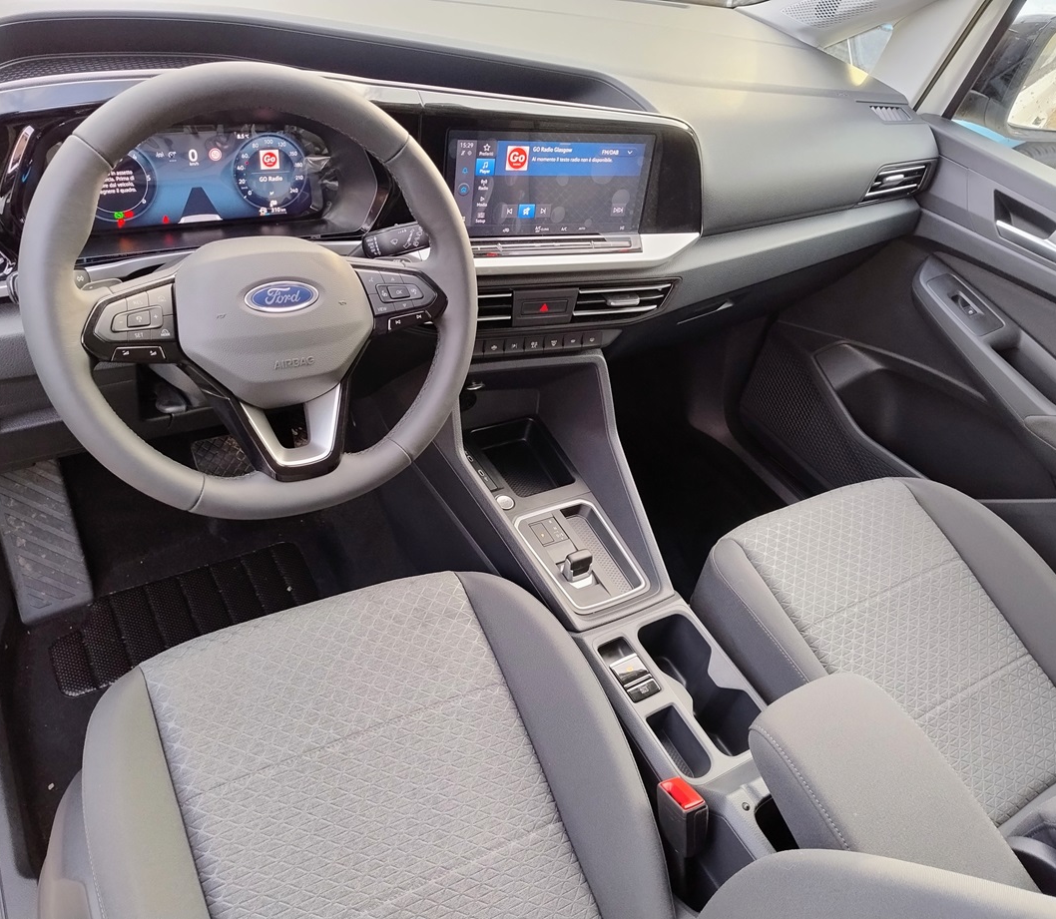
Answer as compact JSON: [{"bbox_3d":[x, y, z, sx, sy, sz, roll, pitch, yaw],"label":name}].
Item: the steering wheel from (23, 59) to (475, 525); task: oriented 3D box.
[{"bbox_3d":[-0.220,-0.135,0.726,0.370,0.370,0.100,-9,15,-31],"label":"steering wheel"}]

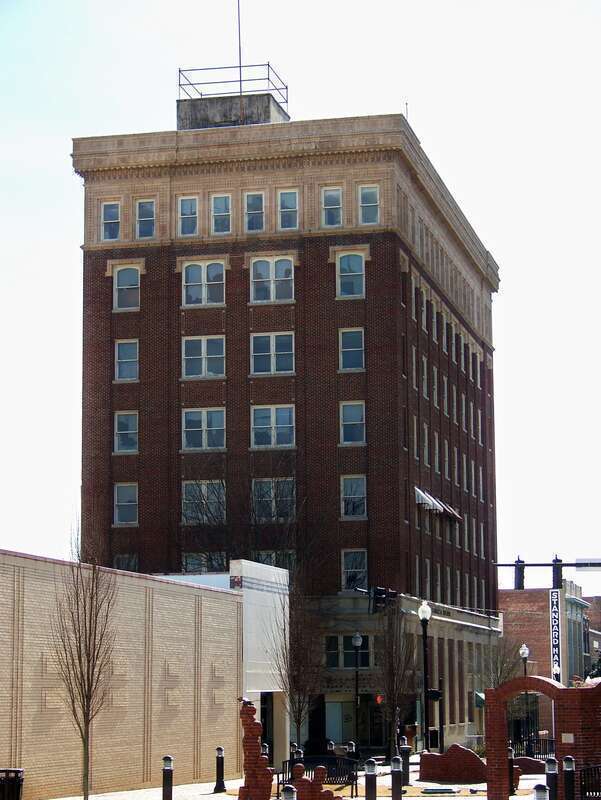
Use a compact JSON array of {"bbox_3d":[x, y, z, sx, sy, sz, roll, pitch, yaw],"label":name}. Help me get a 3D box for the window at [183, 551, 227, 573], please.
[{"bbox_3d":[-4.223,7.635,88.981,2.000,1.820,0.150,-2,-8,13],"label":"window"}]

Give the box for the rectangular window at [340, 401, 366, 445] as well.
[{"bbox_3d":[2.383,1.011,90.437,1.150,2.000,0.160,-2,-8,13],"label":"rectangular window"}]

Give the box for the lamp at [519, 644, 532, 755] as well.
[{"bbox_3d":[8.463,11.259,75.500,0.420,4.300,0.420,-2,-8,13],"label":"lamp"}]

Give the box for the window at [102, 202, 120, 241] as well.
[{"bbox_3d":[-8.639,-8.143,92.242,0.900,1.780,0.150,-2,-8,13],"label":"window"}]

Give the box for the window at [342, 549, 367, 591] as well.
[{"bbox_3d":[2.371,7.452,88.218,1.131,1.826,0.160,-2,-9,13],"label":"window"}]

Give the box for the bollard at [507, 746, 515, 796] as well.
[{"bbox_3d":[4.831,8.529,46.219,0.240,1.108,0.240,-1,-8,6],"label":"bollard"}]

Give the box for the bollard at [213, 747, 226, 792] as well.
[{"bbox_3d":[-1.856,8.545,46.500,0.280,1.065,0.280,-2,-8,13],"label":"bollard"}]

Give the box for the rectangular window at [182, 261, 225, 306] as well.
[{"bbox_3d":[-4.358,-5.242,91.610,1.997,2.038,0.150,-2,-8,13],"label":"rectangular window"}]

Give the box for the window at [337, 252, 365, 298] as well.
[{"bbox_3d":[2.252,-5.568,90.147,1.283,2.035,0.160,-2,-9,13],"label":"window"}]

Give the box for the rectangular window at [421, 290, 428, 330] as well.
[{"bbox_3d":[5.846,-4.313,95.881,0.150,2.050,1.750,-2,-8,13],"label":"rectangular window"}]

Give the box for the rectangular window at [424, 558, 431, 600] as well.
[{"bbox_3d":[5.892,8.384,93.757,0.150,1.900,1.750,-2,-8,13],"label":"rectangular window"}]

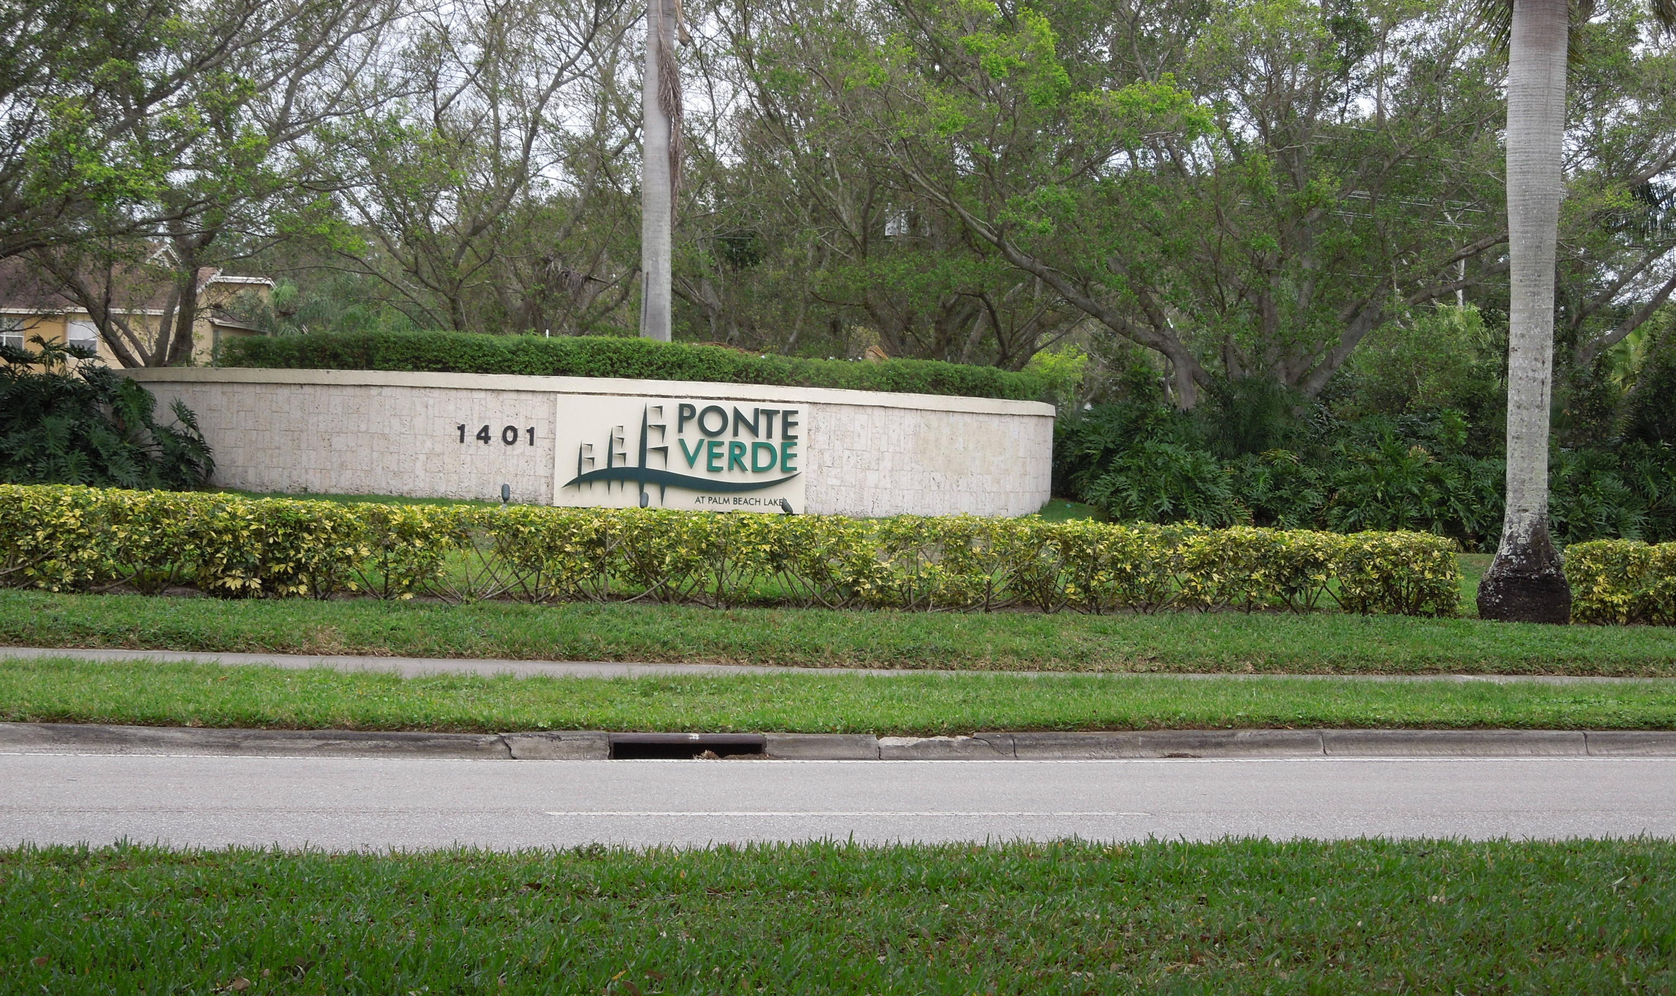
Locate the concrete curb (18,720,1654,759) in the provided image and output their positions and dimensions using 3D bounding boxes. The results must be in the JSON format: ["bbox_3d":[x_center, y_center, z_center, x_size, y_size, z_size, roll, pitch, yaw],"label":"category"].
[{"bbox_3d":[0.000,1.520,20.650,10.350,0.180,0.320,0,0,1],"label":"concrete curb"}]

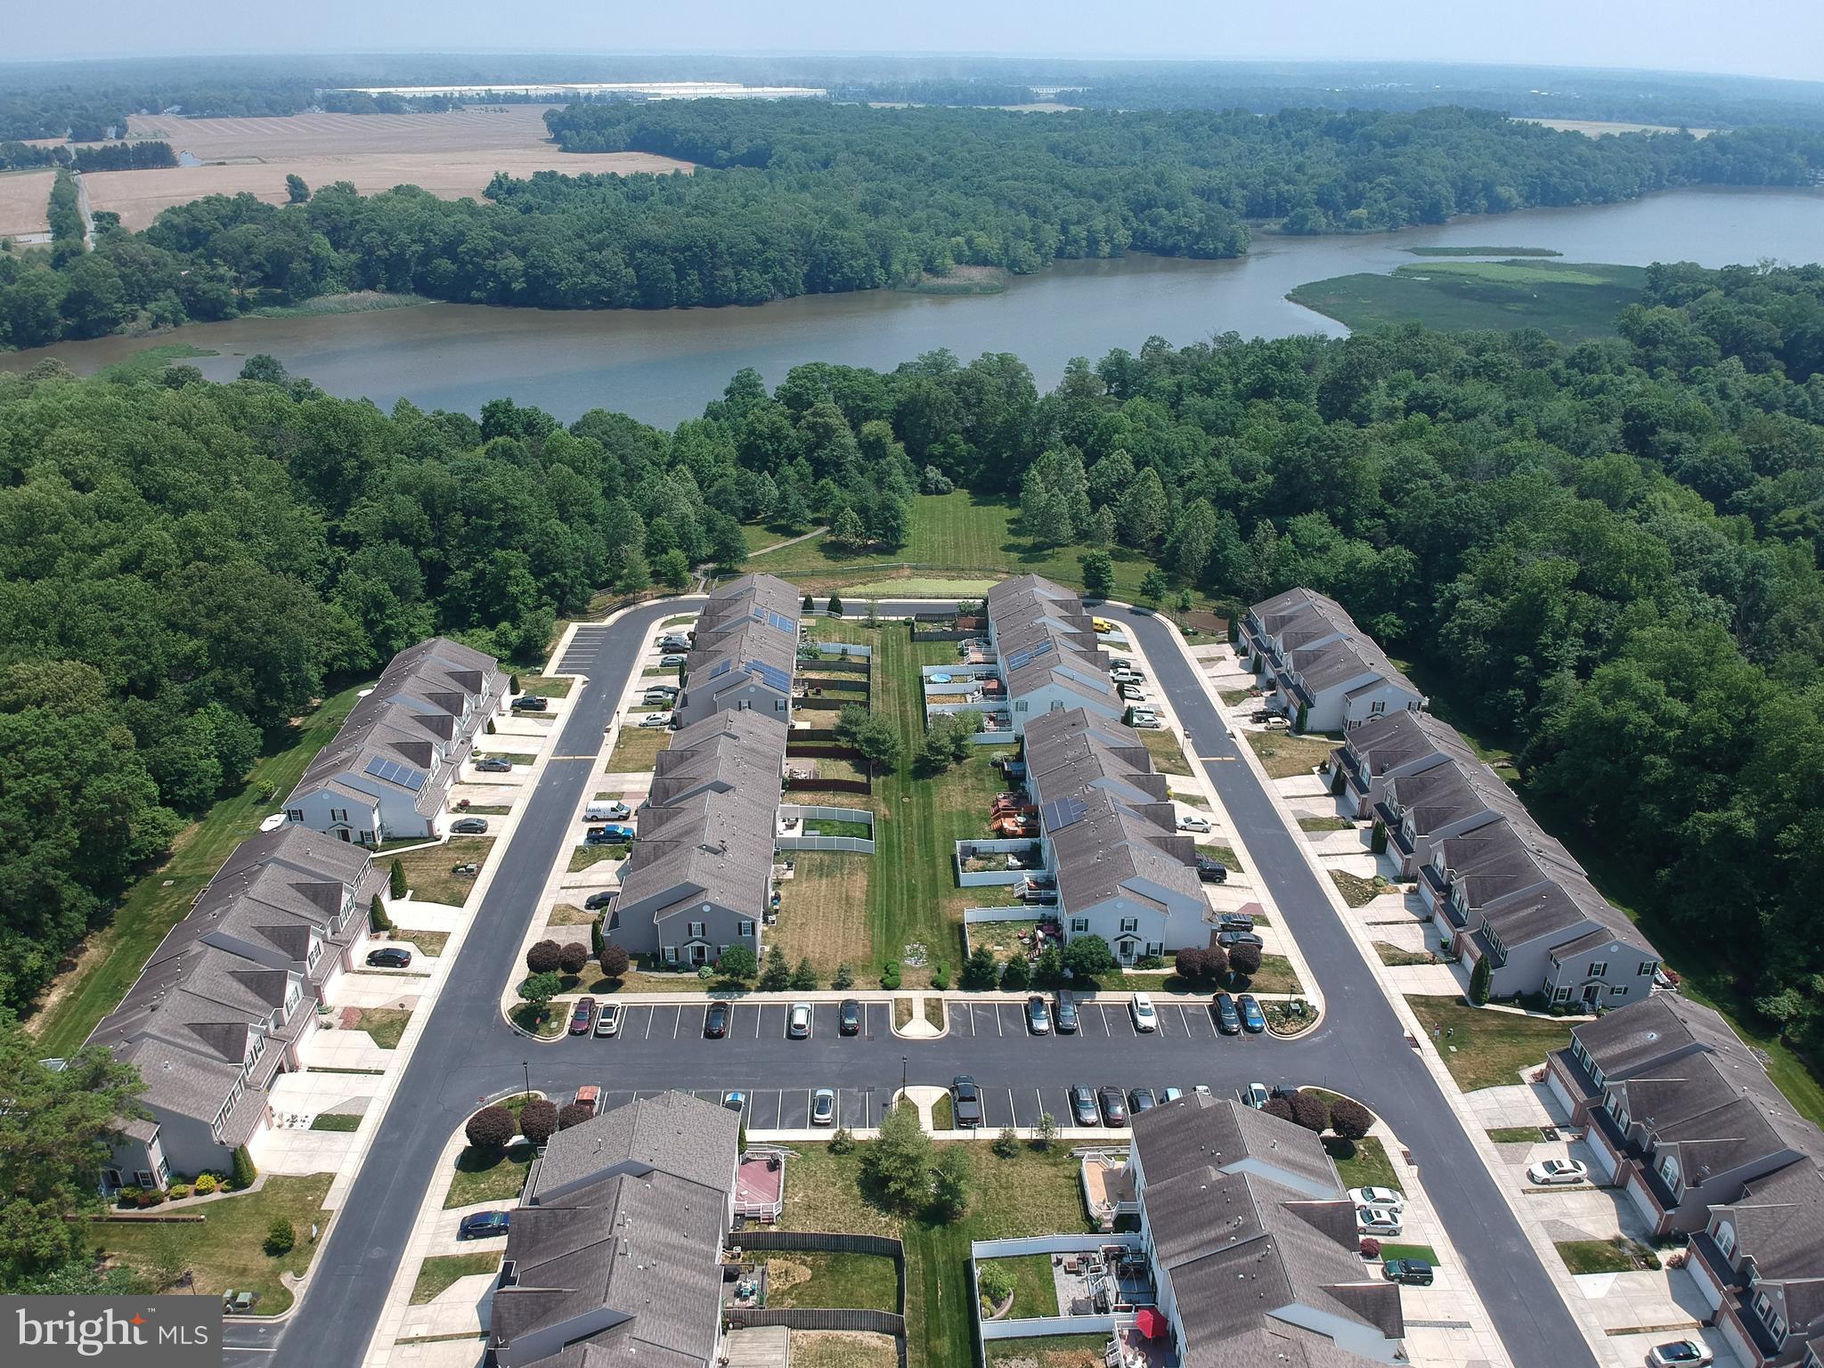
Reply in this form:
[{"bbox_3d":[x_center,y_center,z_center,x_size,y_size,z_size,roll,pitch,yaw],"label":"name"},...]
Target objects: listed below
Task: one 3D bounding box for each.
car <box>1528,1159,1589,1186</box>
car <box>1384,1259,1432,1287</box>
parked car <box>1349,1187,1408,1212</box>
[{"bbox_3d":[58.314,43.904,119.122,4.870,1.470,1.850,0,25,-4],"label":"car"},{"bbox_3d":[40.757,48.218,108.260,3.800,1.430,1.720,1,25,-1],"label":"car"},{"bbox_3d":[40.526,44.958,115.299,4.720,1.460,1.830,1,25,-1],"label":"parked car"}]

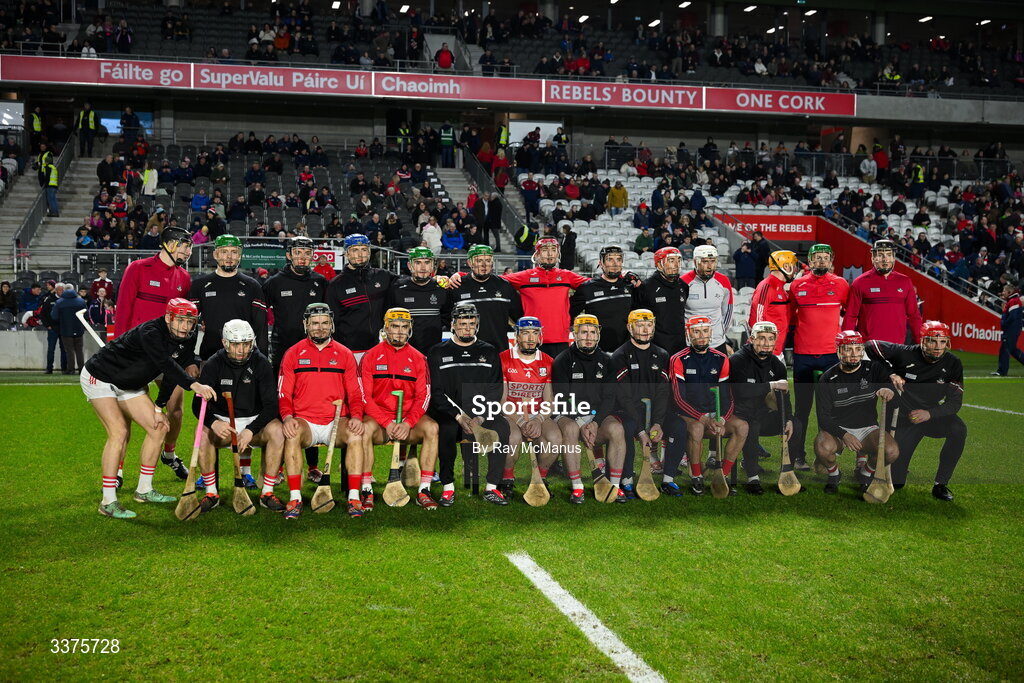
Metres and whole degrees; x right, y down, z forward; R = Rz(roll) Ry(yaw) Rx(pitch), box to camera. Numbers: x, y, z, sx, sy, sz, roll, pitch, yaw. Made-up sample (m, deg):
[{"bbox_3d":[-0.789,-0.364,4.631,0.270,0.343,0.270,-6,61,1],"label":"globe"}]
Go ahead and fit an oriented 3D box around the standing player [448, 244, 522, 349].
[{"bbox_3d":[-0.213,0.132,9.600,0.610,1.855,0.380,0,2,-7],"label":"standing player"}]

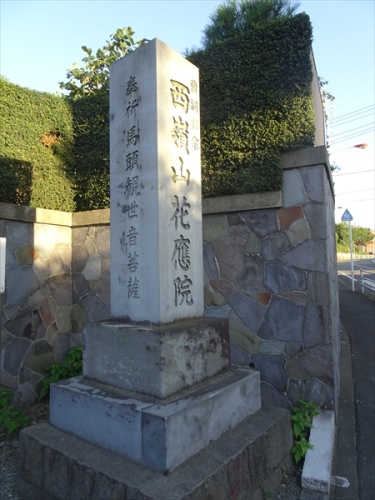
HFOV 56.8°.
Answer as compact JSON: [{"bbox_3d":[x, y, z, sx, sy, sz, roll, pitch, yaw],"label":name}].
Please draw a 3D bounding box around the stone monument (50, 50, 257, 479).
[{"bbox_3d":[-0.209,-0.106,2.424,0.997,2.457,0.997,-5,-6,38],"label":"stone monument"}]

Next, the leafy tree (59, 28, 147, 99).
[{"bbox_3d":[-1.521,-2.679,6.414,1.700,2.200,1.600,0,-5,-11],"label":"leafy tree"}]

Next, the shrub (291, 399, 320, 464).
[{"bbox_3d":[0.885,1.361,2.600,0.220,0.360,0.270,-3,-5,24],"label":"shrub"}]

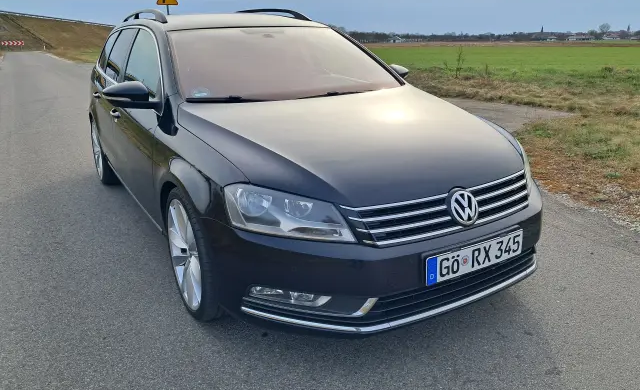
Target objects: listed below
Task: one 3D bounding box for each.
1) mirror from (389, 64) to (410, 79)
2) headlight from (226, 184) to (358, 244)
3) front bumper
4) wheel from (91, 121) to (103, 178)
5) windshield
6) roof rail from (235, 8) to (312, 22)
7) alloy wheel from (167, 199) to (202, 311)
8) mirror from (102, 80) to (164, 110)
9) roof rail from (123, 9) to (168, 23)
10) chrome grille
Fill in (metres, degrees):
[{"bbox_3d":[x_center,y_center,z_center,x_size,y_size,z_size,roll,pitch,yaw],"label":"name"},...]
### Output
[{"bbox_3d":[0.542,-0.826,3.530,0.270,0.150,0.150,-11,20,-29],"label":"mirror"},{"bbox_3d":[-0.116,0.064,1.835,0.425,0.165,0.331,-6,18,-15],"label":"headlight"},{"bbox_3d":[0.444,0.207,2.209,1.770,0.410,0.720,-11,20,-29],"label":"front bumper"},{"bbox_3d":[-1.940,-0.410,4.577,0.200,0.520,0.520,-11,20,-29],"label":"wheel"},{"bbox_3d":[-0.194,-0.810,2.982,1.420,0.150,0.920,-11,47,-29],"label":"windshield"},{"bbox_3d":[-0.547,-1.570,4.414,0.060,0.100,1.880,-11,20,-29],"label":"roof rail"},{"bbox_3d":[-0.546,0.260,2.349,0.200,0.520,0.520,-11,20,-29],"label":"alloy wheel"},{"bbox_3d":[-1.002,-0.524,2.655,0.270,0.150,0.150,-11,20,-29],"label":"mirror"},{"bbox_3d":[-1.415,-1.370,3.895,0.060,0.100,1.880,-11,20,-29],"label":"roof rail"},{"bbox_3d":[0.537,0.037,1.985,1.000,0.170,0.140,-11,20,-29],"label":"chrome grille"}]

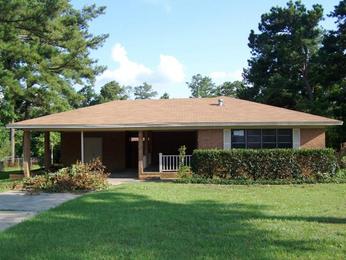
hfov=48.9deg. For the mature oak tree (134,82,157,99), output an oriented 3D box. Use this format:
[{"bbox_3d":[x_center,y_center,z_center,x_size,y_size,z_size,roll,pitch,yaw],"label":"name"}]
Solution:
[{"bbox_3d":[-4.100,-1.600,58.000,5.500,11.400,5.500,-1,-2,0],"label":"mature oak tree"}]

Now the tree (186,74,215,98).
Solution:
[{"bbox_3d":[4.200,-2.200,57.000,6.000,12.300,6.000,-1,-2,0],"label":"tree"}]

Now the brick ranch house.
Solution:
[{"bbox_3d":[-0.070,0.320,24.200,17.000,4.700,10.400,0,-2,-4],"label":"brick ranch house"}]

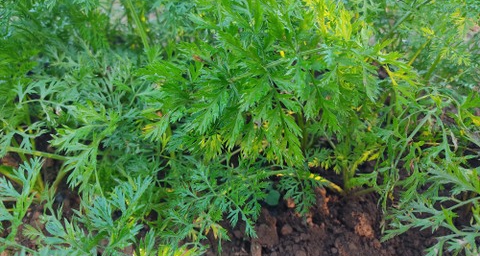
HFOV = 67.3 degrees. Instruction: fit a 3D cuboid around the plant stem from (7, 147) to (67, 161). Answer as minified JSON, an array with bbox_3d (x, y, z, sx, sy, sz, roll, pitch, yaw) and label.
[{"bbox_3d":[-0.282,0.036,0.500,0.094,0.006,0.006,7,38,9],"label":"plant stem"}]

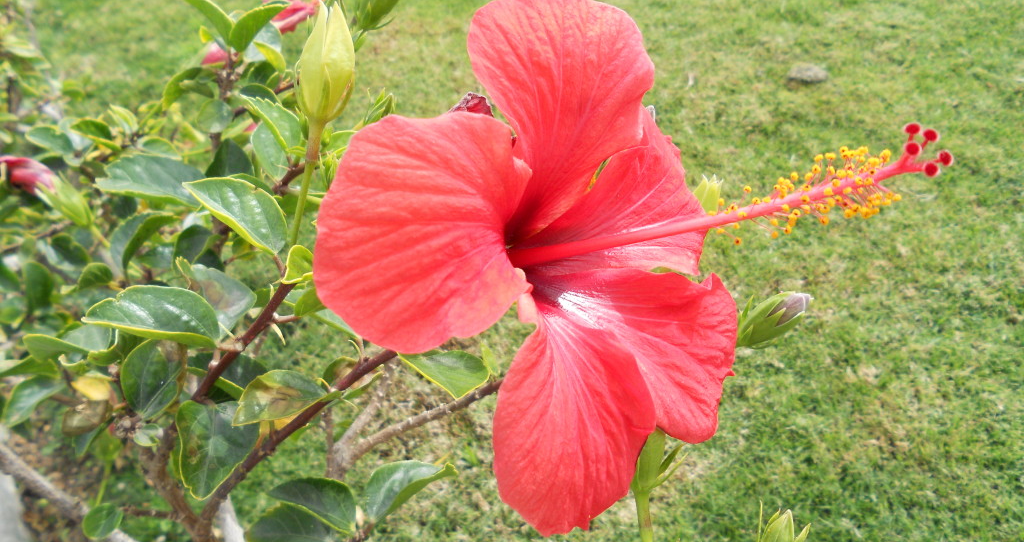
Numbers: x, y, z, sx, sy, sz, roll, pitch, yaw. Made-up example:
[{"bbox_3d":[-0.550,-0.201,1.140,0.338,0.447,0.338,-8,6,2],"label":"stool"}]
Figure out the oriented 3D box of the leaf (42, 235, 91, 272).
[{"bbox_3d":[-0.294,-0.012,0.527,0.035,0.012,0.024,30,53,-8],"label":"leaf"}]

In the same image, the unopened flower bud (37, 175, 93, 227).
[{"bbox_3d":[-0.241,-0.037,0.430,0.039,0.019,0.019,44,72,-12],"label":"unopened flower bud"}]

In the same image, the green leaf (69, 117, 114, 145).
[{"bbox_3d":[-0.262,-0.087,0.500,0.030,0.009,0.017,18,41,8],"label":"green leaf"}]

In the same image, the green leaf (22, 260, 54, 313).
[{"bbox_3d":[-0.267,0.009,0.450,0.018,0.008,0.030,3,63,-5],"label":"green leaf"}]

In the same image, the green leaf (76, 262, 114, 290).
[{"bbox_3d":[-0.219,0.002,0.420,0.021,0.007,0.015,-11,53,-1],"label":"green leaf"}]

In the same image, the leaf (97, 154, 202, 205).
[{"bbox_3d":[-0.187,-0.042,0.415,0.055,0.014,0.037,5,40,-10],"label":"leaf"}]

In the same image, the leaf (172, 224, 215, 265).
[{"bbox_3d":[-0.184,-0.013,0.460,0.024,0.029,0.012,14,0,-1],"label":"leaf"}]

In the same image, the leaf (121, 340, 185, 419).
[{"bbox_3d":[-0.175,0.052,0.388,0.030,0.041,0.012,14,7,-1],"label":"leaf"}]

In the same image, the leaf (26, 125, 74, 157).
[{"bbox_3d":[-0.332,-0.092,0.575,0.035,0.012,0.024,25,42,-17],"label":"leaf"}]

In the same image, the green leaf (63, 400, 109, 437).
[{"bbox_3d":[-0.198,0.068,0.370,0.025,0.008,0.017,-23,50,-12],"label":"green leaf"}]

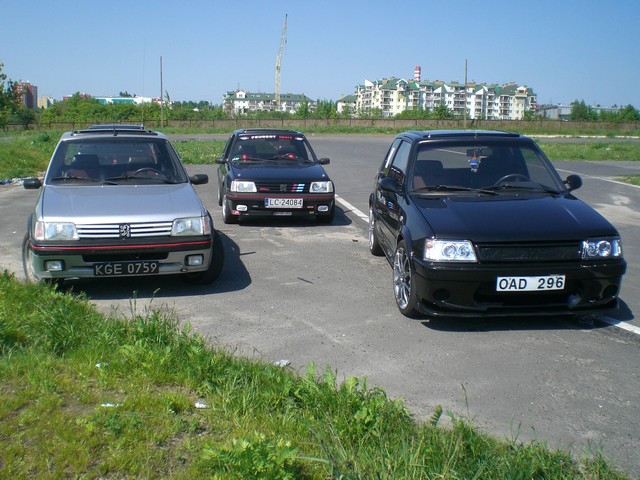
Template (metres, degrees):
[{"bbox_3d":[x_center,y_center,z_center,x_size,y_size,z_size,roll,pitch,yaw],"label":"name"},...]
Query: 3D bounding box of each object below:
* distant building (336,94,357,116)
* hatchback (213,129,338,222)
[{"bbox_3d":[12.755,-59.842,315.393,14.000,10.387,12.000,0,10,0],"label":"distant building"},{"bbox_3d":[-0.763,-1.106,11.083,1.620,1.350,3.710,-2,10,-9],"label":"hatchback"}]

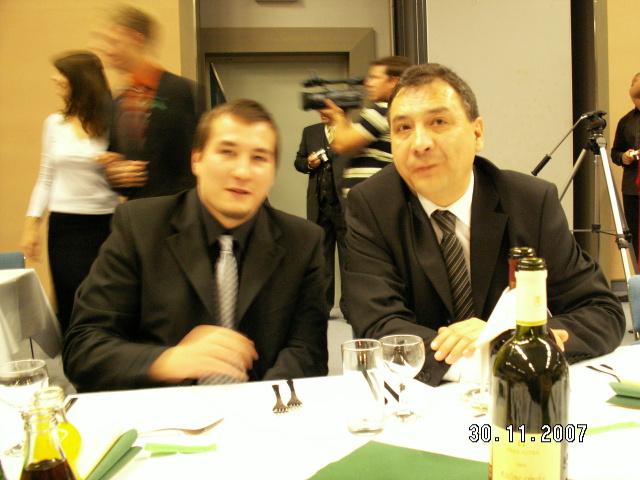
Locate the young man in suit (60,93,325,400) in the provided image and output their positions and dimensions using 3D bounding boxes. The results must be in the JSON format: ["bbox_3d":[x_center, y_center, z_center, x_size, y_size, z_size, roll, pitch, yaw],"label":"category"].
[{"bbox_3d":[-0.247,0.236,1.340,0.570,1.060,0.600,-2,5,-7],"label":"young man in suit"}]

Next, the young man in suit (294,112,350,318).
[{"bbox_3d":[0.048,-0.243,5.120,0.550,1.780,0.380,-2,5,-6],"label":"young man in suit"}]

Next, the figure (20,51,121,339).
[{"bbox_3d":[-1.027,0.047,2.724,0.480,1.680,0.380,3,7,41],"label":"figure"}]

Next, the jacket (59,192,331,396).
[{"bbox_3d":[-0.253,0.173,1.370,0.560,0.600,0.420,-2,5,-7],"label":"jacket"}]

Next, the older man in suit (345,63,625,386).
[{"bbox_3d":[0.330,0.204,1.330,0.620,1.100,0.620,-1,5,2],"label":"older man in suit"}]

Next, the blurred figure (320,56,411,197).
[{"bbox_3d":[0.310,-0.104,3.520,0.580,1.780,0.500,-1,5,-3],"label":"blurred figure"}]

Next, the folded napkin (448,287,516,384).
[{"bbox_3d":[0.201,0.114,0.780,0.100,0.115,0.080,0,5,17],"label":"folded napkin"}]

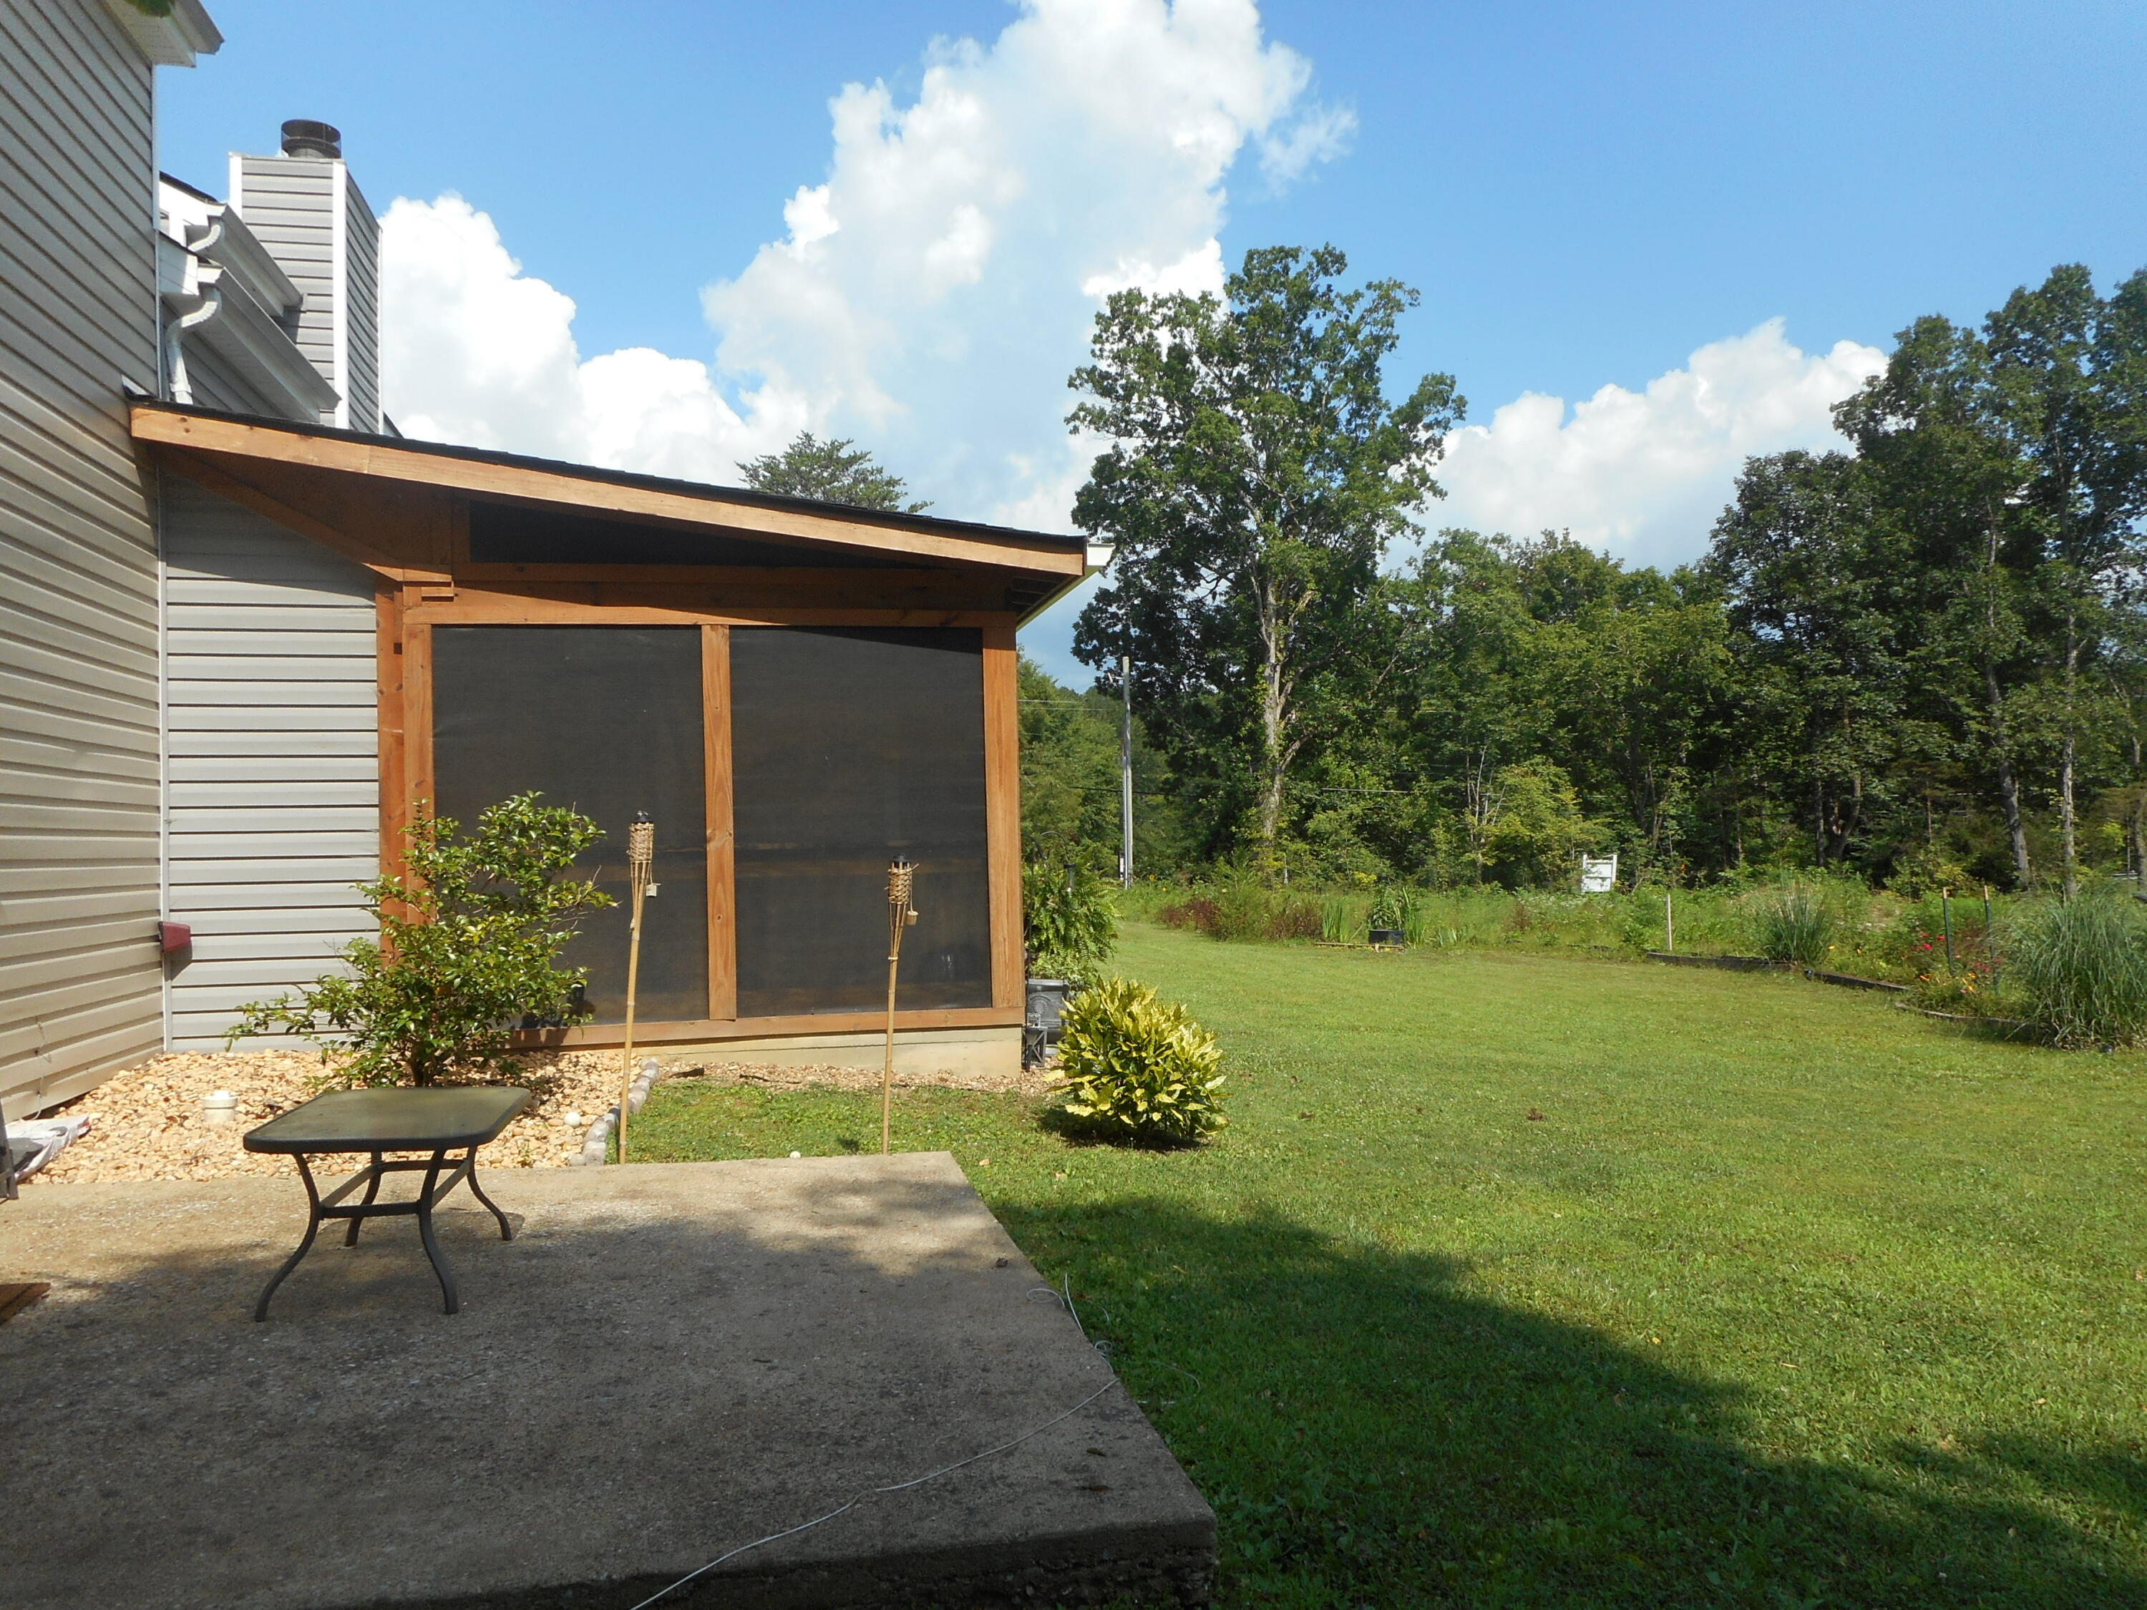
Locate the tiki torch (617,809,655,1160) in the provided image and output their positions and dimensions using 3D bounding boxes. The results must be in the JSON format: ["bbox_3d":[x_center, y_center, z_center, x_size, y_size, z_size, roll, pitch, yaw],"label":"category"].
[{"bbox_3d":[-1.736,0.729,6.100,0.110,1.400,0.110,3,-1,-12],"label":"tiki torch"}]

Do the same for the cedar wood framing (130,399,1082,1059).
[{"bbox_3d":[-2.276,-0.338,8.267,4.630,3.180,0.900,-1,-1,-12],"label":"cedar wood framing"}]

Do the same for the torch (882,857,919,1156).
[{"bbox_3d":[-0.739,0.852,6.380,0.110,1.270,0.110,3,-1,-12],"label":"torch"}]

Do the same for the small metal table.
[{"bbox_3d":[-1.930,1.113,4.436,0.640,0.465,0.870,1,-2,-10],"label":"small metal table"}]

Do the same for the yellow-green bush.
[{"bbox_3d":[0.302,1.176,7.250,0.830,0.750,0.830,-1,-1,0],"label":"yellow-green bush"}]

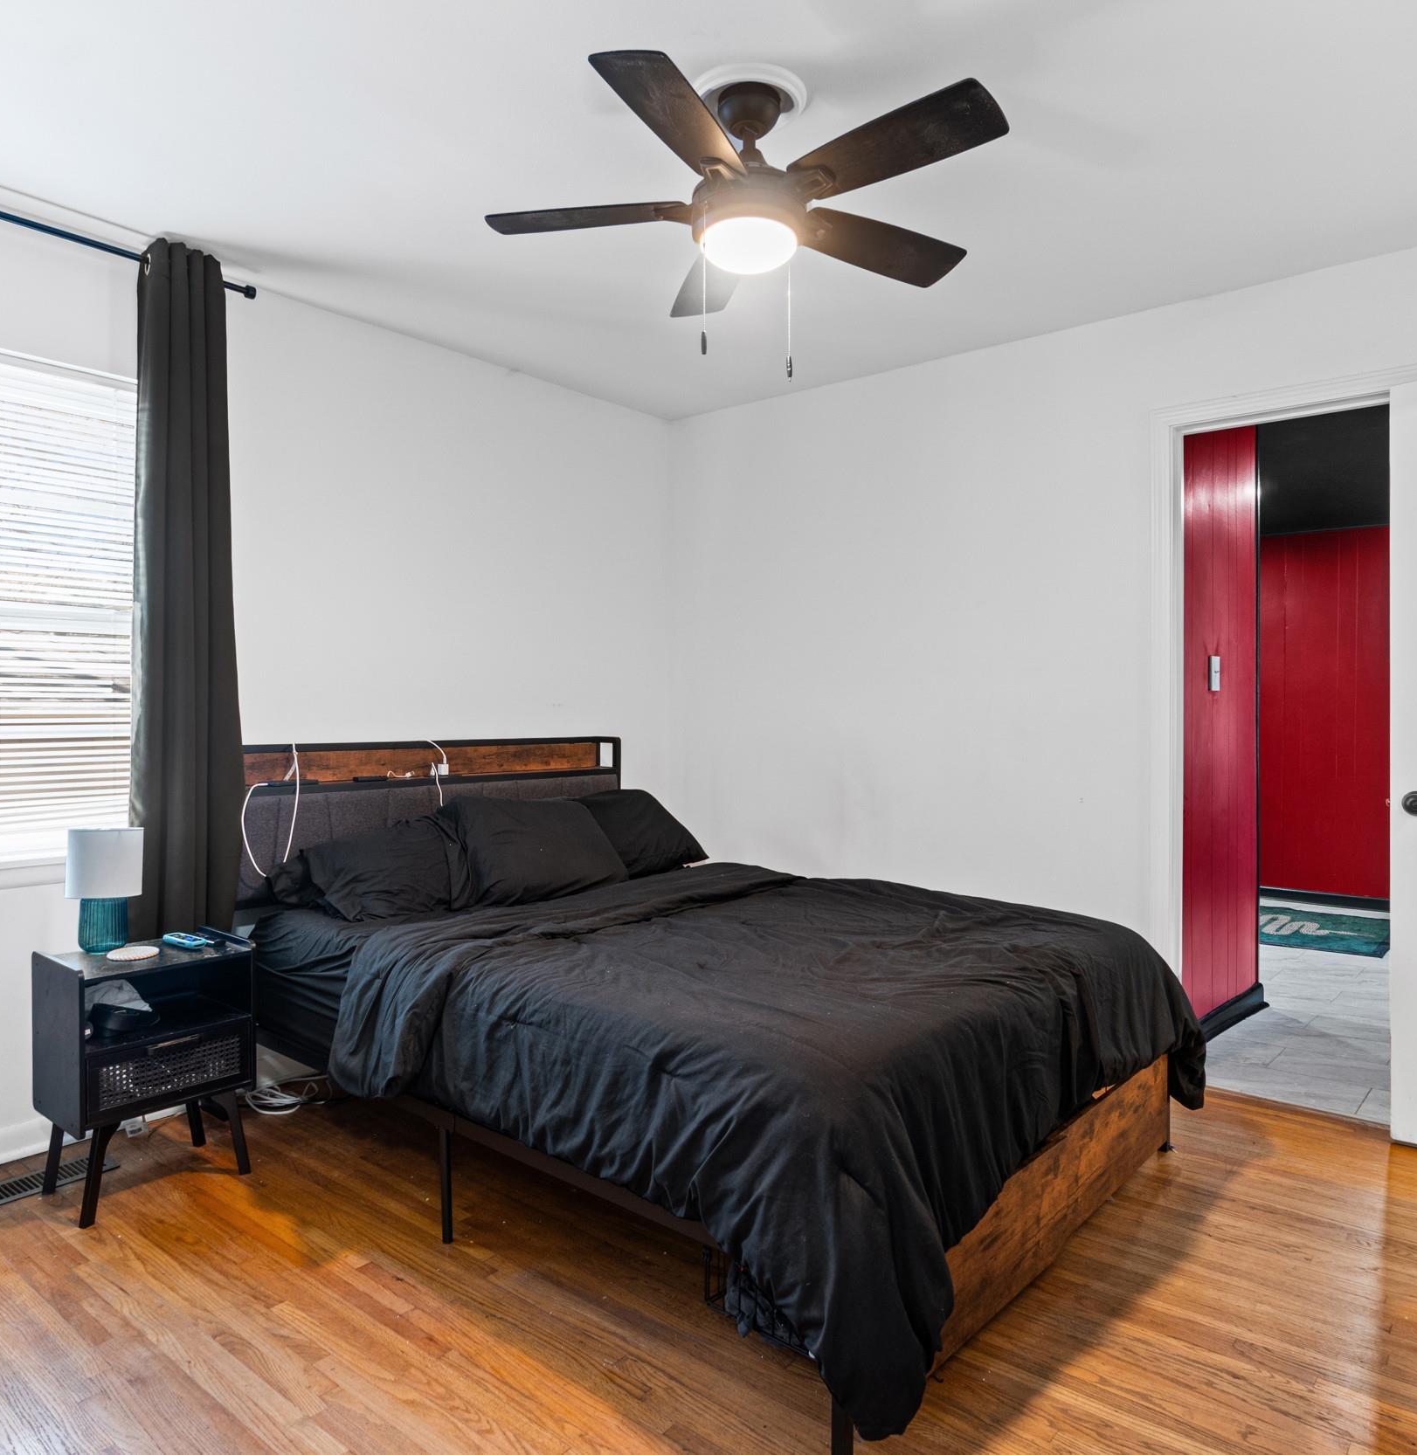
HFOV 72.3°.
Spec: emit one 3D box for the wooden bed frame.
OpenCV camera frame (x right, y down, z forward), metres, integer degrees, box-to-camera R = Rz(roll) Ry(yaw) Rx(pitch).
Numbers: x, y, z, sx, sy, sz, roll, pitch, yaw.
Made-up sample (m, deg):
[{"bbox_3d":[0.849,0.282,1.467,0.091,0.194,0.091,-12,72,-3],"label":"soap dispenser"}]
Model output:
[{"bbox_3d":[-0.084,0.595,2.727,2.160,1.050,1.545,1,1,40],"label":"wooden bed frame"}]

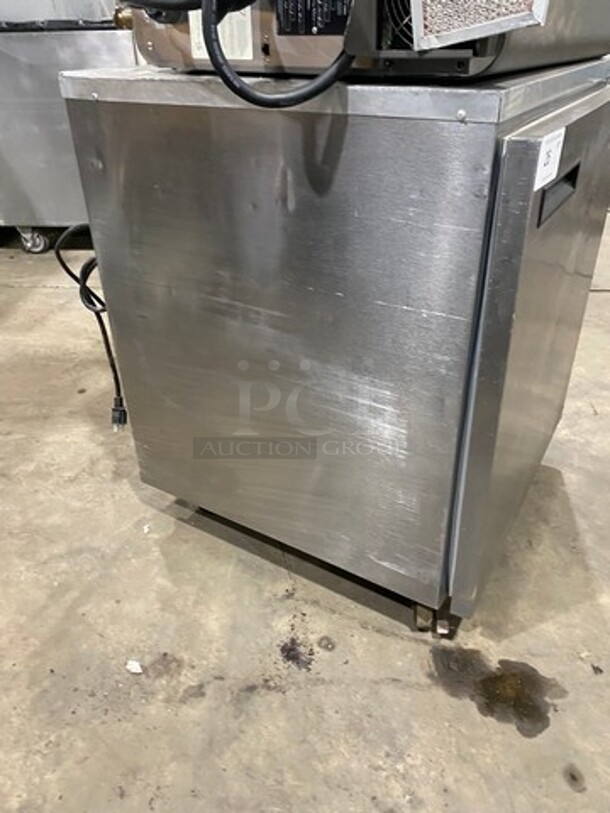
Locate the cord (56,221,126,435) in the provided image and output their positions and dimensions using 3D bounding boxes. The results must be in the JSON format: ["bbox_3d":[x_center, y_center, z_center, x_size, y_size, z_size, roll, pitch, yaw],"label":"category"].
[{"bbox_3d":[-0.387,-0.145,1.173,0.120,0.440,0.110,17,36,27],"label":"cord"}]

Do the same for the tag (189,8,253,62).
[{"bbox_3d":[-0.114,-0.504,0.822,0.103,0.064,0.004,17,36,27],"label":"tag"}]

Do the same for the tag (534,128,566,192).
[{"bbox_3d":[0.266,-0.267,0.659,0.004,0.053,0.104,17,33,27],"label":"tag"}]

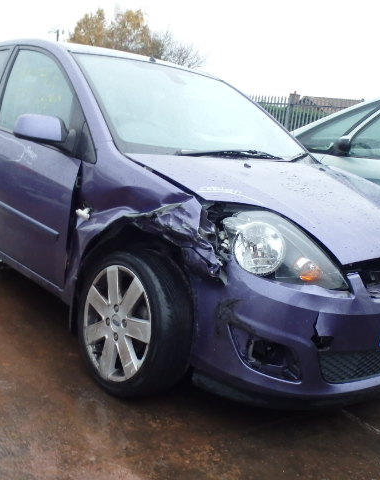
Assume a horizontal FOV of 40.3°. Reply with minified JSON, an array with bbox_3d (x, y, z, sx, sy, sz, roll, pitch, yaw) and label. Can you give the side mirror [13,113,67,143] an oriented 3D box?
[{"bbox_3d":[-0.613,-0.464,2.153,0.200,0.130,0.140,-5,16,-42],"label":"side mirror"}]

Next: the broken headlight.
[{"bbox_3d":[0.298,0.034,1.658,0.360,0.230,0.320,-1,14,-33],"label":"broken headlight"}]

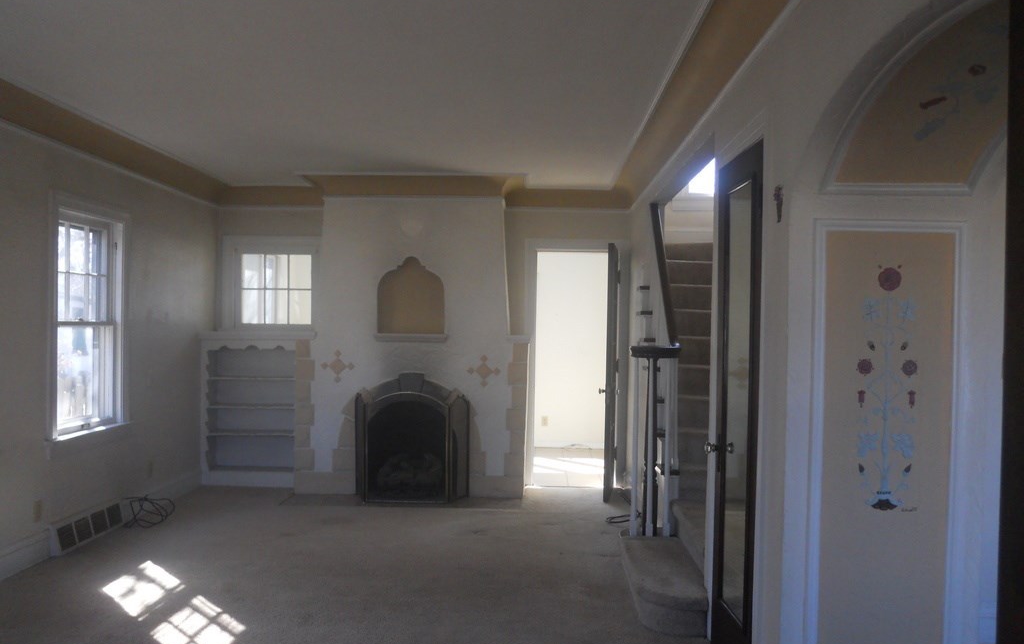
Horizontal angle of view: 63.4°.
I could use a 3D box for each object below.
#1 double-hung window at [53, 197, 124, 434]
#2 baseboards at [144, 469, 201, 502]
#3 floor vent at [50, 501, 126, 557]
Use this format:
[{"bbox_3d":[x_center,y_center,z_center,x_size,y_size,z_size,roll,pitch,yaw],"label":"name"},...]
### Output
[{"bbox_3d":[-2.671,-0.001,5.205,0.110,1.360,0.810,1,0,2],"label":"double-hung window"},{"bbox_3d":[-2.611,1.290,6.374,0.025,0.150,1.040,1,0,2],"label":"baseboards"},{"bbox_3d":[-2.642,1.265,5.184,0.060,0.188,0.790,1,0,2],"label":"floor vent"}]

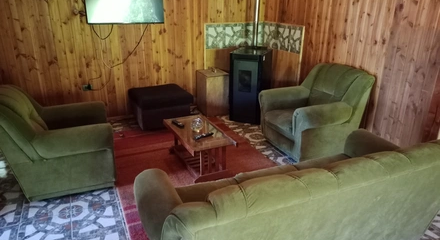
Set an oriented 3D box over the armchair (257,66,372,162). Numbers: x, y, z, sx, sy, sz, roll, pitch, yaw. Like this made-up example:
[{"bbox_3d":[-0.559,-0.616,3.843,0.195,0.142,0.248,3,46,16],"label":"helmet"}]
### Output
[{"bbox_3d":[1.047,-0.143,3.626,0.870,0.880,0.840,-8,22,-23],"label":"armchair"}]

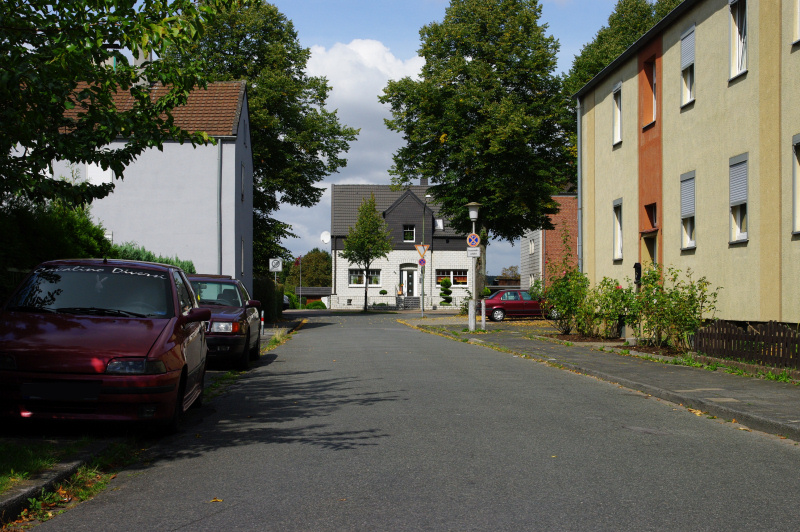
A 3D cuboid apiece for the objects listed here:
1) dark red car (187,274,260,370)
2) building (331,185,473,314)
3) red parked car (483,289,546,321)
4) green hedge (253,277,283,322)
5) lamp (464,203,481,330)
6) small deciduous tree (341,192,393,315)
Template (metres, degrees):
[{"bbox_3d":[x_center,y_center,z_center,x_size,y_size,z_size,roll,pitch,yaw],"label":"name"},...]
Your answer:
[{"bbox_3d":[-3.170,0.890,19.600,1.700,1.420,4.390,0,-2,-3],"label":"dark red car"},{"bbox_3d":[0.250,-1.480,96.200,11.300,9.800,9.500,0,-2,-4],"label":"building"},{"bbox_3d":[5.450,1.780,55.500,4.260,1.410,1.680,0,-2,-9],"label":"red parked car"},{"bbox_3d":[-6.300,1.640,57.300,1.500,1.870,10.500,0,-2,-3],"label":"green hedge"},{"bbox_3d":[2.350,0.035,39.150,0.540,4.130,0.540,0,-2,0],"label":"lamp"},{"bbox_3d":[-2.340,-0.990,86.500,3.900,8.450,3.800,0,-2,0],"label":"small deciduous tree"}]

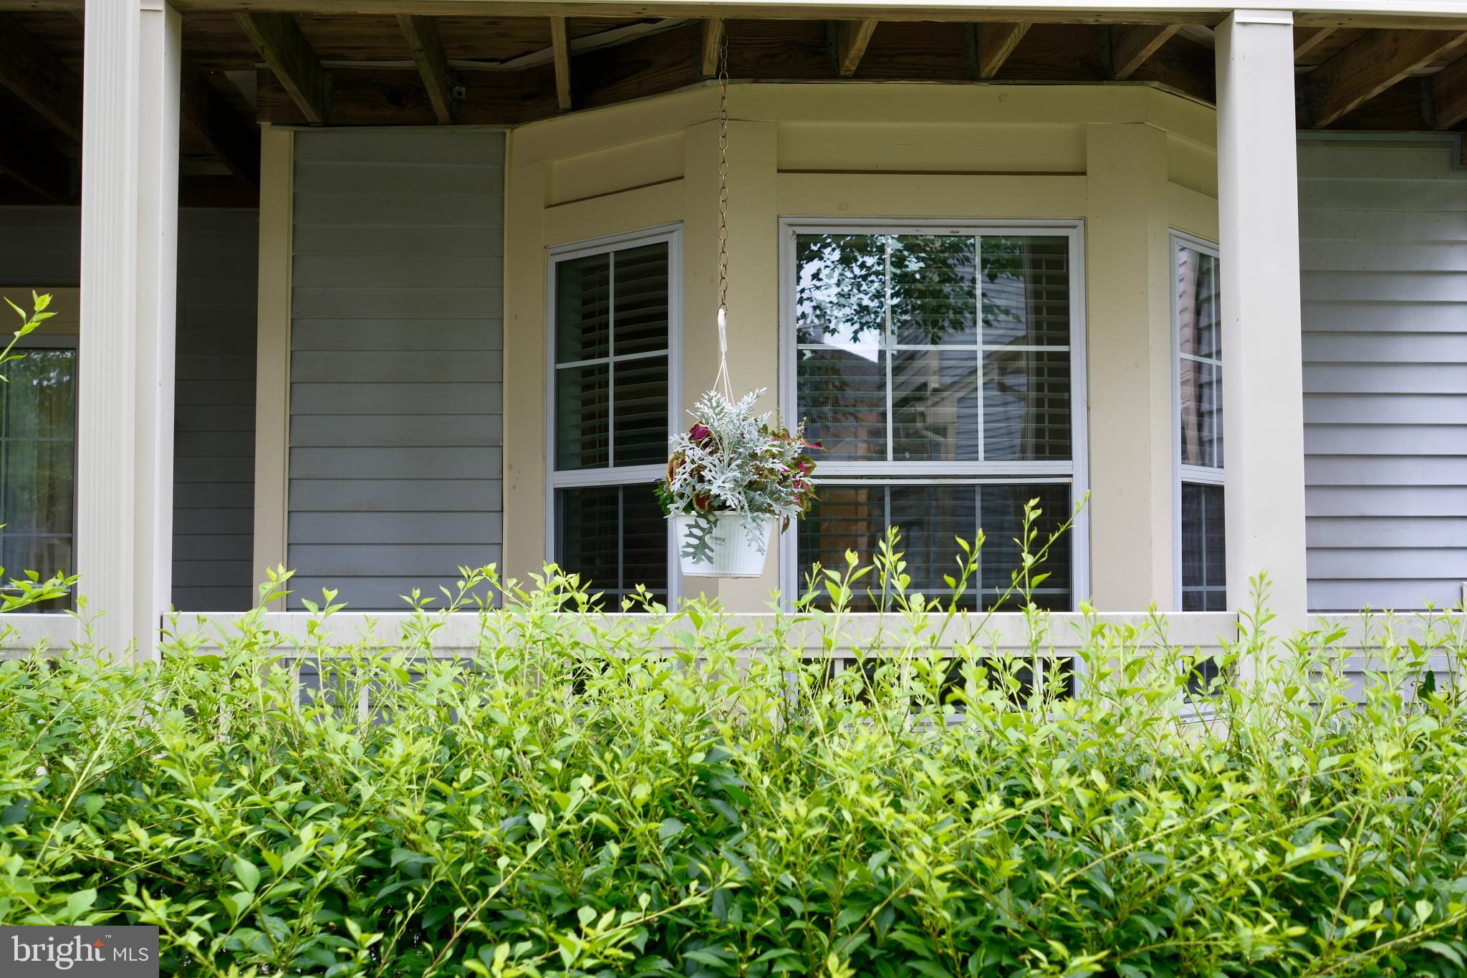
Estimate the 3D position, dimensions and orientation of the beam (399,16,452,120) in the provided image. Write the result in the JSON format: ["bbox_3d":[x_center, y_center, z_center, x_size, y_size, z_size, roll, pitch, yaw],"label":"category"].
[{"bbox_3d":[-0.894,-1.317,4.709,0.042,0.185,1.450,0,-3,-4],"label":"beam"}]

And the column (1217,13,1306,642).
[{"bbox_3d":[1.154,0.039,3.646,0.130,2.150,0.130,0,-3,-4],"label":"column"}]

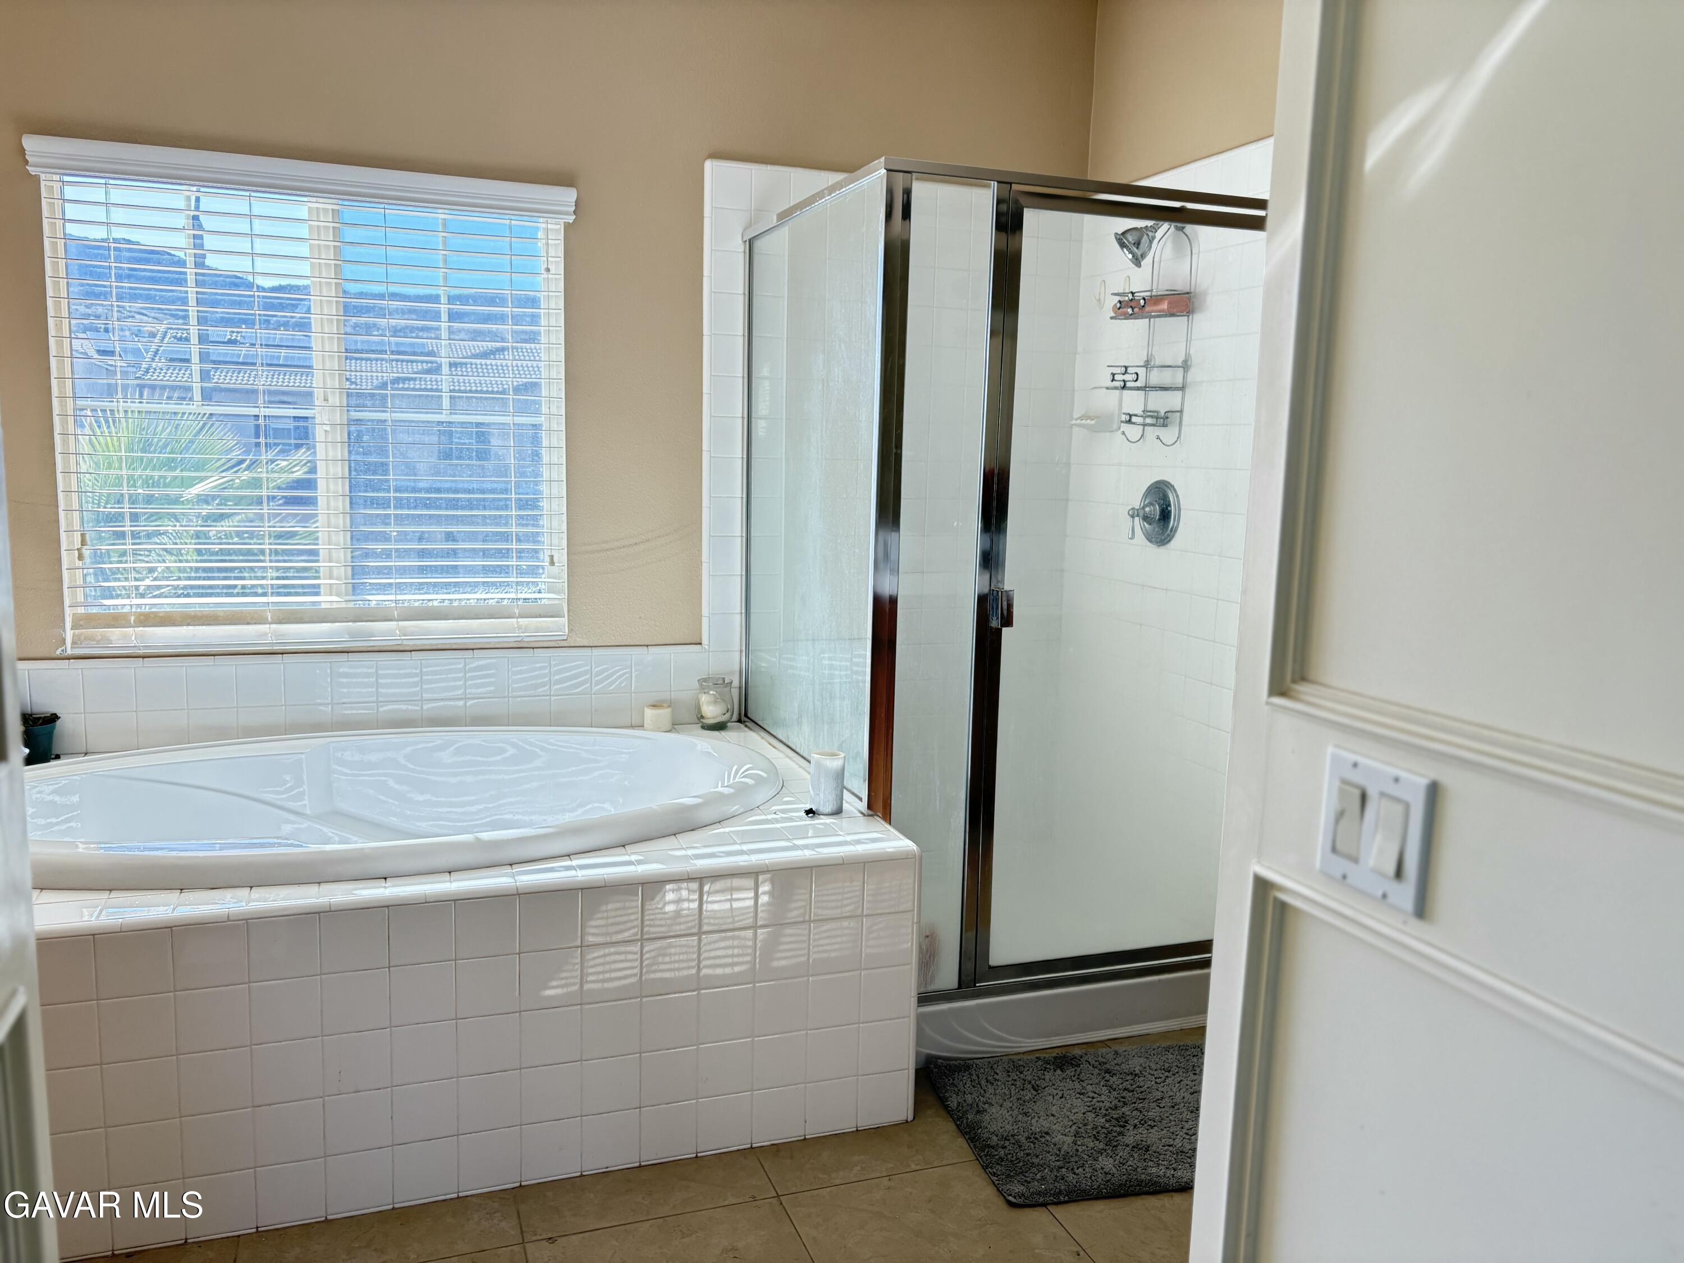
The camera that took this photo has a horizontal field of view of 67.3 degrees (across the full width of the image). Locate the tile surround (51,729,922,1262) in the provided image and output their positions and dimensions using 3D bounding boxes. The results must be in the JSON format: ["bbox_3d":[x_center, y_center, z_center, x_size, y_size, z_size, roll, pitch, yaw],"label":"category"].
[{"bbox_3d":[-1.016,0.656,2.761,2.048,0.585,1.210,-1,8,-20],"label":"tile surround"}]

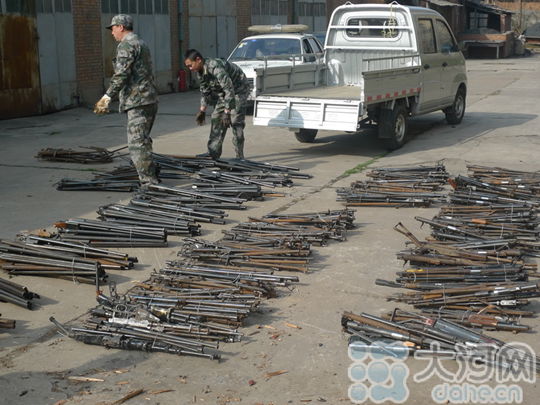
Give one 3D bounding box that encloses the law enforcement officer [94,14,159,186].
[{"bbox_3d":[-1.463,-1.043,9.178,0.640,1.750,0.530,1,12,7],"label":"law enforcement officer"}]

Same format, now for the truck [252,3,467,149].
[{"bbox_3d":[1.506,-1.889,12.837,1.520,1.910,4.780,6,13,27],"label":"truck"}]

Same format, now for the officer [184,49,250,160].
[{"bbox_3d":[-0.644,-1.214,11.032,0.740,1.330,0.530,-6,13,-27],"label":"officer"}]

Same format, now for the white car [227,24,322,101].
[{"bbox_3d":[0.113,-2.593,17.187,1.700,1.540,4.500,2,12,11],"label":"white car"}]

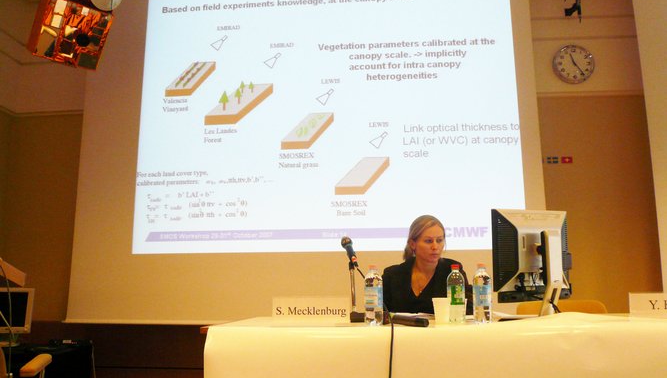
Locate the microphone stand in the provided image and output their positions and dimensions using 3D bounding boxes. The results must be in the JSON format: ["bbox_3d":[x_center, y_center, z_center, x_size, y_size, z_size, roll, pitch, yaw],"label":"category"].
[{"bbox_3d":[0.090,0.377,1.990,0.090,0.232,0.100,-1,-10,4],"label":"microphone stand"}]

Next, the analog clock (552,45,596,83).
[{"bbox_3d":[1.683,-0.879,3.780,0.287,0.287,0.050,-1,-10,5],"label":"analog clock"}]

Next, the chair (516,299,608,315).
[{"bbox_3d":[1.139,0.909,2.404,0.540,0.795,0.560,-1,-10,4],"label":"chair"}]

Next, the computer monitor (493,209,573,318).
[{"bbox_3d":[0.810,0.296,2.128,0.380,0.428,0.200,4,-11,-23],"label":"computer monitor"}]

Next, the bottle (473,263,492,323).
[{"bbox_3d":[0.541,0.380,1.960,0.066,0.217,0.066,-1,-10,4],"label":"bottle"}]

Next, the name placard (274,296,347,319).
[{"bbox_3d":[-0.086,0.464,2.090,0.293,0.090,0.080,-1,-10,4],"label":"name placard"}]

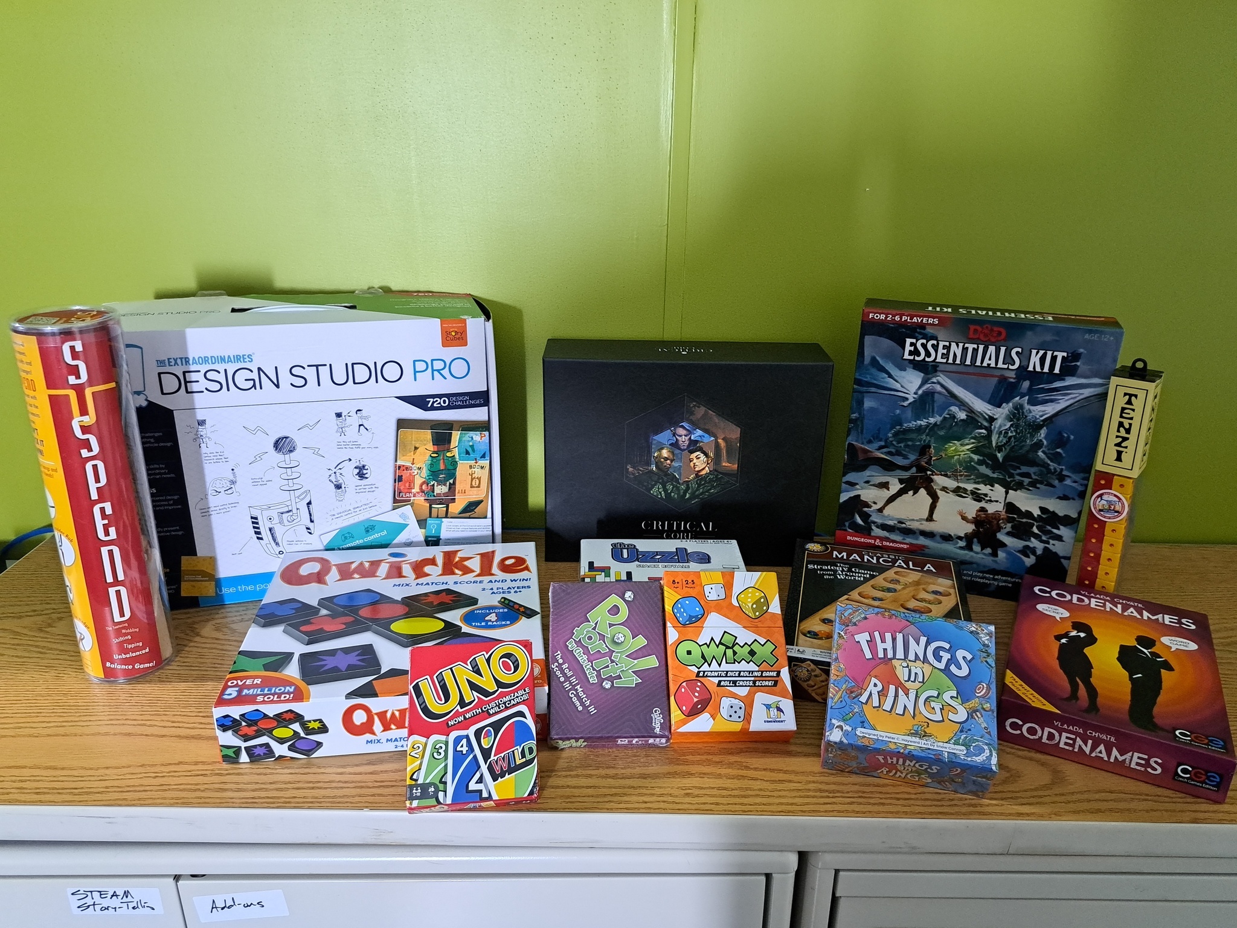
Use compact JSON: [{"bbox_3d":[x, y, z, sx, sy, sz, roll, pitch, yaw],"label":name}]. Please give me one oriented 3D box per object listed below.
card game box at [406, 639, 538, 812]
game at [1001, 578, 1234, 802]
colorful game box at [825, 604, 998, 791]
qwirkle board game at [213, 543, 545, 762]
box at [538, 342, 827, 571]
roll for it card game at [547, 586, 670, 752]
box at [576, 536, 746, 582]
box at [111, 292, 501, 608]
[{"bbox_3d":[-0.111,0.198,0.653,0.093,0.023,0.118,-2,58,-7],"label":"card game box"},{"bbox_3d":[0.443,0.187,0.775,0.161,0.040,0.241,12,23,26],"label":"game"},{"bbox_3d":[0.229,0.184,0.680,0.121,0.053,0.119,6,52,14],"label":"colorful game box"},{"bbox_3d":[-0.200,0.160,0.797,0.254,0.053,0.256,-2,22,-7],"label":"qwirkle board game"},{"bbox_3d":[0.073,-0.012,0.995,0.310,0.242,0.088,1,21,0],"label":"box"},{"bbox_3d":[-0.009,0.166,0.719,0.094,0.031,0.130,0,58,-3],"label":"roll for it card game"},{"bbox_3d":[0.047,0.144,0.854,0.170,0.051,0.203,0,21,-2],"label":"box"},{"bbox_3d":[-0.334,-0.019,0.928,0.389,0.291,0.132,-4,22,-14],"label":"box"}]

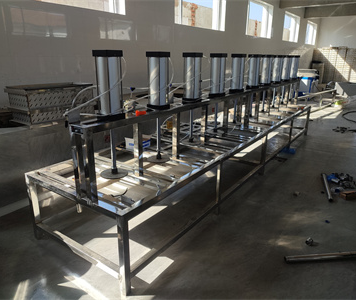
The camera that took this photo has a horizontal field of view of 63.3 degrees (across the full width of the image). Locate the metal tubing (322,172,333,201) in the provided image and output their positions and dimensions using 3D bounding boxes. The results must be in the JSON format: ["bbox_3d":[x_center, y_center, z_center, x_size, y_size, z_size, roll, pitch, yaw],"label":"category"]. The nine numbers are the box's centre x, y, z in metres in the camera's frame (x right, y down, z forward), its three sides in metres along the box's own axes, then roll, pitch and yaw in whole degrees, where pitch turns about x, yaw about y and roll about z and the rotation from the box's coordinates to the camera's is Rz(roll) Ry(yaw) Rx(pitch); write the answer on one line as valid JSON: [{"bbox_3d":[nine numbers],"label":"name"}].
[{"bbox_3d":[1.826,0.441,3.545,0.048,0.048,0.787,7,19,20],"label":"metal tubing"}]

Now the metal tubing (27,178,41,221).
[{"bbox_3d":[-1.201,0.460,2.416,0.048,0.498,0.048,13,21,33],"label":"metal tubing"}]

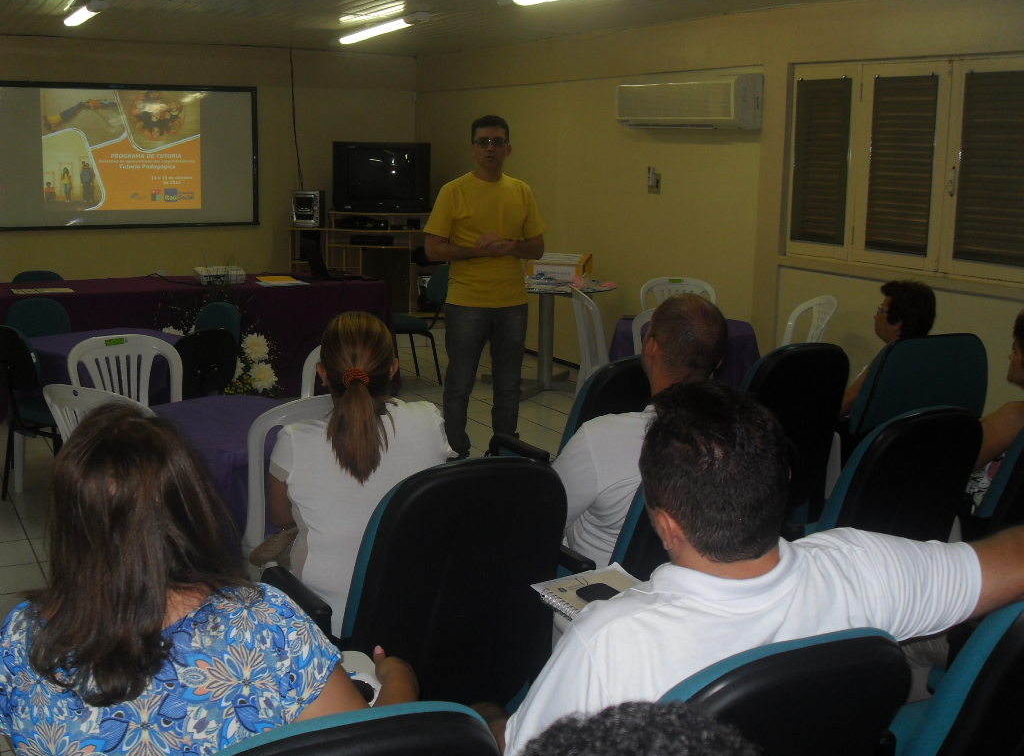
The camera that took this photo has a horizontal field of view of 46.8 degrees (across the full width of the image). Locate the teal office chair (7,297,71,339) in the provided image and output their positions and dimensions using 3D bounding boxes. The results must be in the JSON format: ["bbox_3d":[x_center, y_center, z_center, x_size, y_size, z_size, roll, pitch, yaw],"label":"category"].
[{"bbox_3d":[-2.308,0.017,6.085,0.440,0.810,0.520,-10,15,-41],"label":"teal office chair"}]

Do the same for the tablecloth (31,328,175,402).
[{"bbox_3d":[-1.818,0.045,5.484,0.740,0.460,0.740,11,16,43],"label":"tablecloth"}]

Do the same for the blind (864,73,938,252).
[{"bbox_3d":[2.011,-1.099,6.130,0.040,0.910,0.430,-5,13,-29],"label":"blind"}]

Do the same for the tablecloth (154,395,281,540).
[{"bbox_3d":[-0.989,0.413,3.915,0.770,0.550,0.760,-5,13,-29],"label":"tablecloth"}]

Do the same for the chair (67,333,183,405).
[{"bbox_3d":[-1.360,0.301,4.533,0.450,0.880,0.520,-9,15,-39],"label":"chair"}]

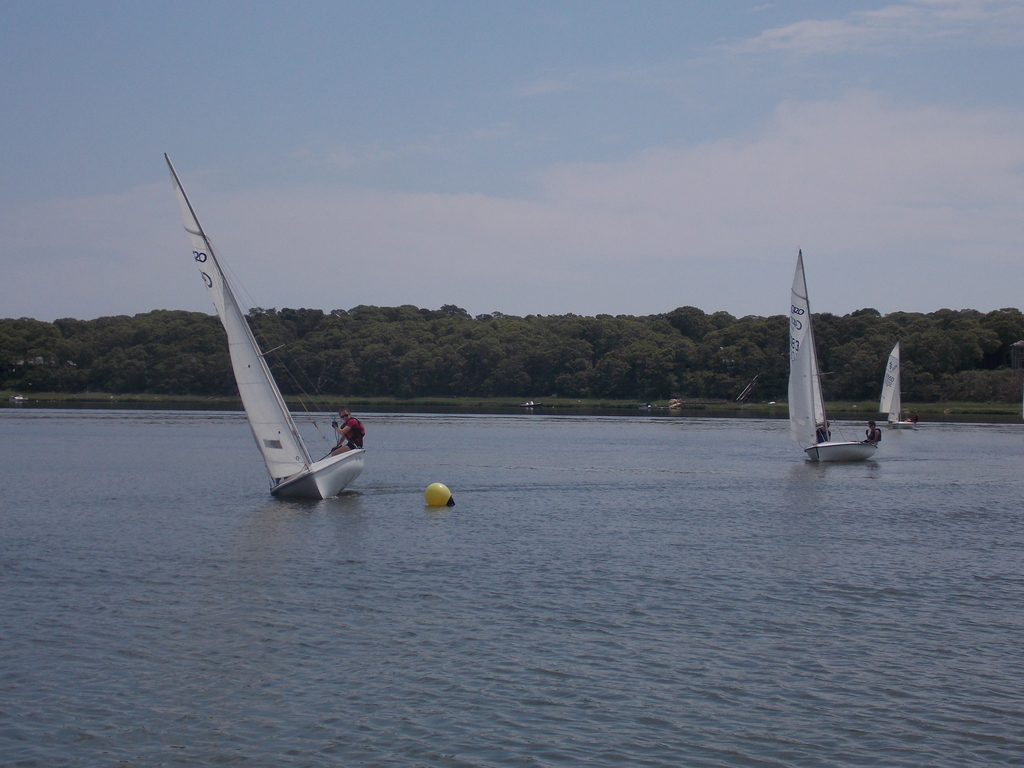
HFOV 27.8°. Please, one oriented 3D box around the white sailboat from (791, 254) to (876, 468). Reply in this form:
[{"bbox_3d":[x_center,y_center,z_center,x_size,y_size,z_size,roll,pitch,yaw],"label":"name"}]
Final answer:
[{"bbox_3d":[8.852,-0.780,60.750,2.100,6.150,4.250,-10,-4,23],"label":"white sailboat"}]

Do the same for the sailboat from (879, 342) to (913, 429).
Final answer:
[{"bbox_3d":[26.372,0.077,141.243,2.000,5.950,4.100,0,0,21],"label":"sailboat"}]

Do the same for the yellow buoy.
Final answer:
[{"bbox_3d":[-1.095,1.672,31.200,0.440,0.410,0.420,1,0,0],"label":"yellow buoy"}]

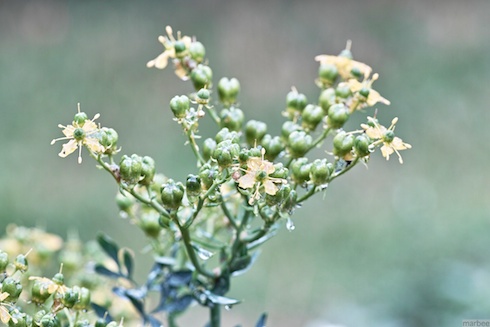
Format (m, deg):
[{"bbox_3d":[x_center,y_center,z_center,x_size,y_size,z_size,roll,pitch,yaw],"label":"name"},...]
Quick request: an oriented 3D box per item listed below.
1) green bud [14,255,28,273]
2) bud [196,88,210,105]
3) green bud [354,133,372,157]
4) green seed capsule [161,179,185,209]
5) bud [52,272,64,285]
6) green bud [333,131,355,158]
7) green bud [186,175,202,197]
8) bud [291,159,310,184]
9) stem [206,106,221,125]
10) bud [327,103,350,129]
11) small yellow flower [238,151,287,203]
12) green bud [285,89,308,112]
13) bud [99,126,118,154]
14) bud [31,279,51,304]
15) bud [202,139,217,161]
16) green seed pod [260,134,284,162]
[{"bbox_3d":[-0.076,0.034,0.725,0.004,0.006,0.004,10,11,0],"label":"green bud"},{"bbox_3d":[-0.014,-0.023,0.730,0.004,0.005,0.004,0,11,0],"label":"bud"},{"bbox_3d":[0.043,-0.007,0.783,0.007,0.008,0.007,6,9,0],"label":"green bud"},{"bbox_3d":[-0.024,0.010,0.700,0.008,0.009,0.008,0,15,0],"label":"green seed capsule"},{"bbox_3d":[-0.062,0.038,0.715,0.004,0.004,0.004,3,10,0],"label":"bud"},{"bbox_3d":[0.036,-0.007,0.783,0.008,0.009,0.008,6,12,0],"label":"green bud"},{"bbox_3d":[-0.017,0.007,0.700,0.005,0.007,0.005,0,16,0],"label":"green bud"},{"bbox_3d":[0.019,0.003,0.720,0.007,0.008,0.007,3,11,0],"label":"bud"},{"bbox_3d":[-0.012,-0.018,0.805,0.002,0.008,0.002,-35,6,0],"label":"stem"},{"bbox_3d":[0.032,-0.016,0.728,0.007,0.009,0.007,7,11,0],"label":"bud"},{"bbox_3d":[0.006,0.005,0.765,0.018,0.019,0.009,1,-18,-3],"label":"small yellow flower"},{"bbox_3d":[0.018,-0.021,0.735,0.007,0.008,0.007,11,8,0],"label":"green bud"},{"bbox_3d":[-0.045,-0.008,0.710,0.007,0.009,0.007,0,16,0],"label":"bud"},{"bbox_3d":[-0.070,0.044,0.730,0.007,0.008,0.007,5,11,0],"label":"bud"},{"bbox_3d":[-0.012,-0.005,0.735,0.006,0.008,0.006,-3,10,0],"label":"bud"},{"bbox_3d":[0.009,-0.006,0.740,0.007,0.009,0.007,0,11,0],"label":"green seed pod"}]

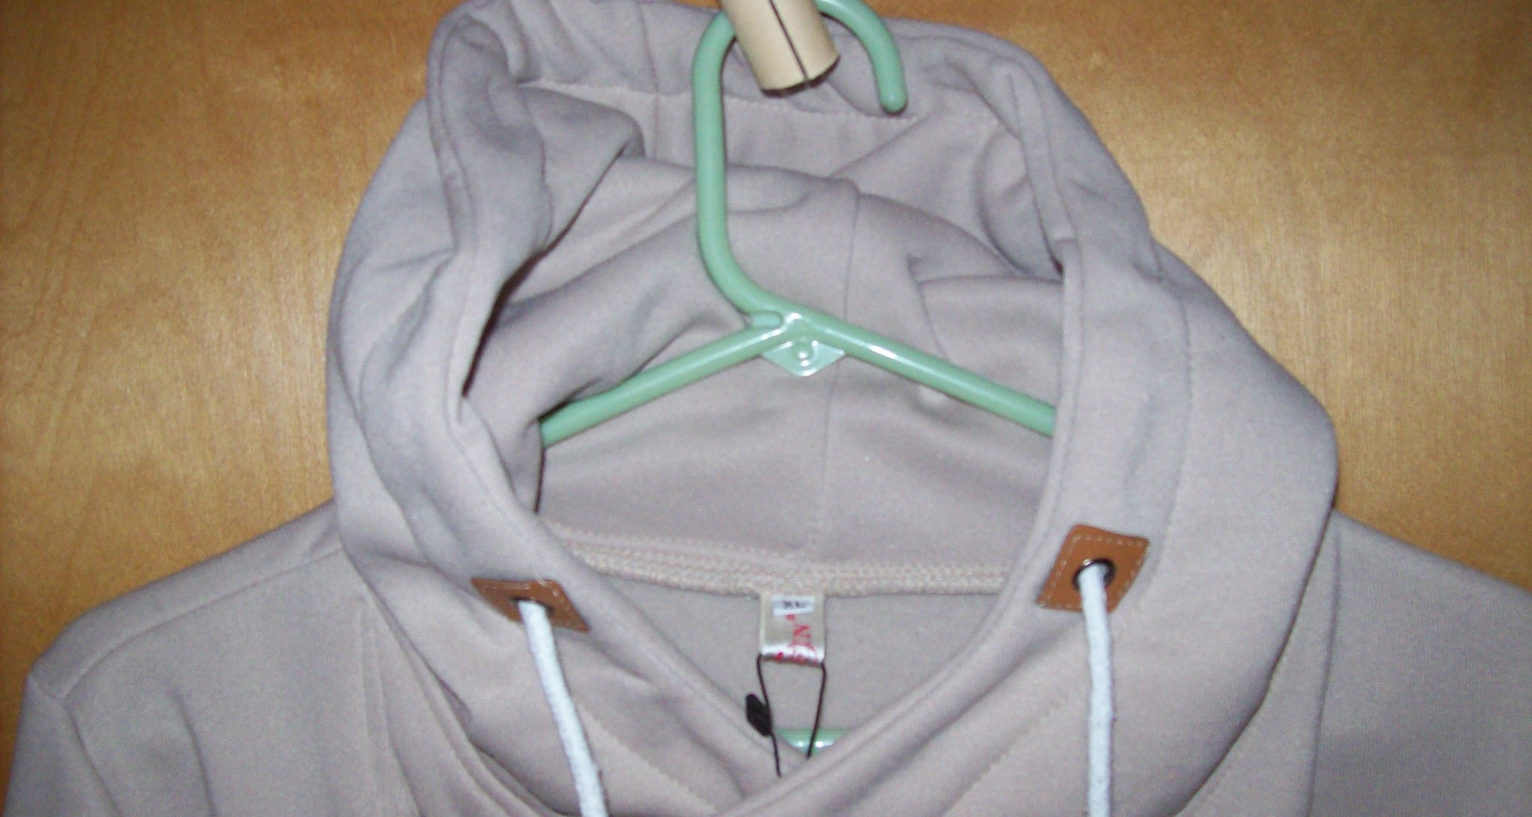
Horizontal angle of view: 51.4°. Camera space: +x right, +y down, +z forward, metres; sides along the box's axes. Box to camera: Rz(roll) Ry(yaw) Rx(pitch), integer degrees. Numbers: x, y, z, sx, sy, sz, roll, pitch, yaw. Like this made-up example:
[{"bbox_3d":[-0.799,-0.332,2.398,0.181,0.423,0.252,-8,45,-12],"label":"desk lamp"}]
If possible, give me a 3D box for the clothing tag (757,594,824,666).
[{"bbox_3d":[0.008,0.068,0.495,0.021,0.023,0.003,-1,16,0],"label":"clothing tag"}]

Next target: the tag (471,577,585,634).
[{"bbox_3d":[-0.067,0.056,0.455,0.026,0.026,0.003,-3,46,15],"label":"tag"}]

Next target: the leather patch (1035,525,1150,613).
[{"bbox_3d":[0.094,0.046,0.455,0.026,0.027,0.003,13,22,-20],"label":"leather patch"}]

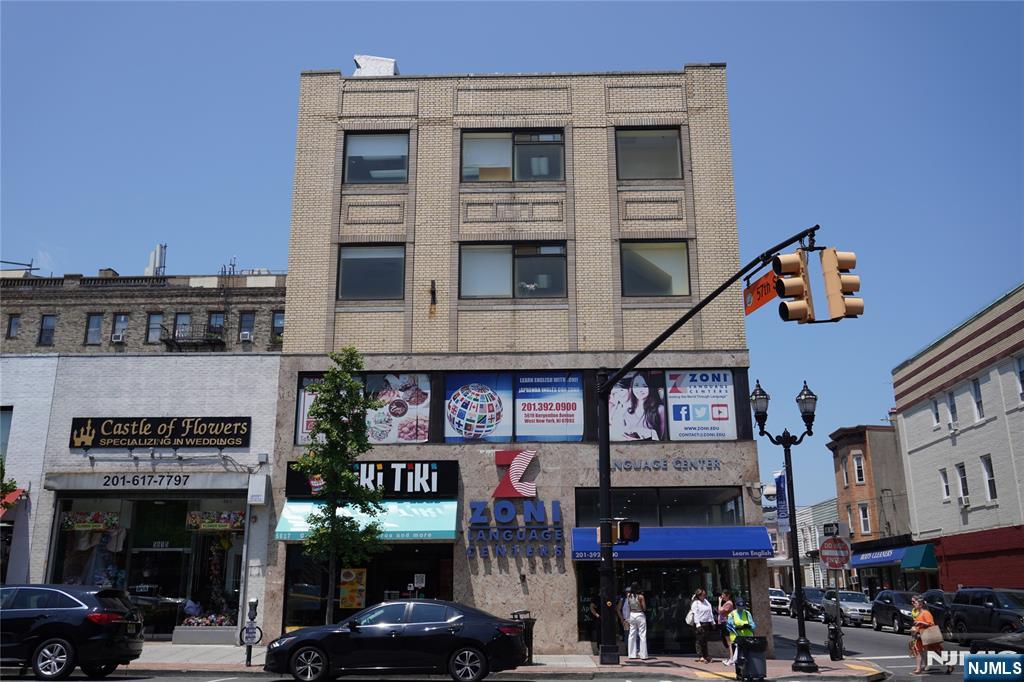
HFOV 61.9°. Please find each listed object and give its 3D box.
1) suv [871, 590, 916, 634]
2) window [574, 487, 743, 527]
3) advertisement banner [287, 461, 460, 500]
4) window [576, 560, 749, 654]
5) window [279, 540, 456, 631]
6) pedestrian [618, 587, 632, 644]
[{"bbox_3d":[15.775,10.697,33.701,1.850,1.640,4.500,-1,-16,4],"label":"suv"},{"bbox_3d":[3.488,3.937,20.246,3.950,0.940,0.100,-1,-16,1],"label":"window"},{"bbox_3d":[-3.409,3.424,20.941,4.244,0.931,0.200,0,-14,1],"label":"advertisement banner"},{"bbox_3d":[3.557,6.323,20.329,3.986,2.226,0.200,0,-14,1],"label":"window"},{"bbox_3d":[-3.342,5.826,19.866,3.930,2.120,0.120,-1,-16,1],"label":"window"},{"bbox_3d":[2.629,6.324,19.241,0.500,1.511,0.360,-1,-16,1],"label":"pedestrian"}]

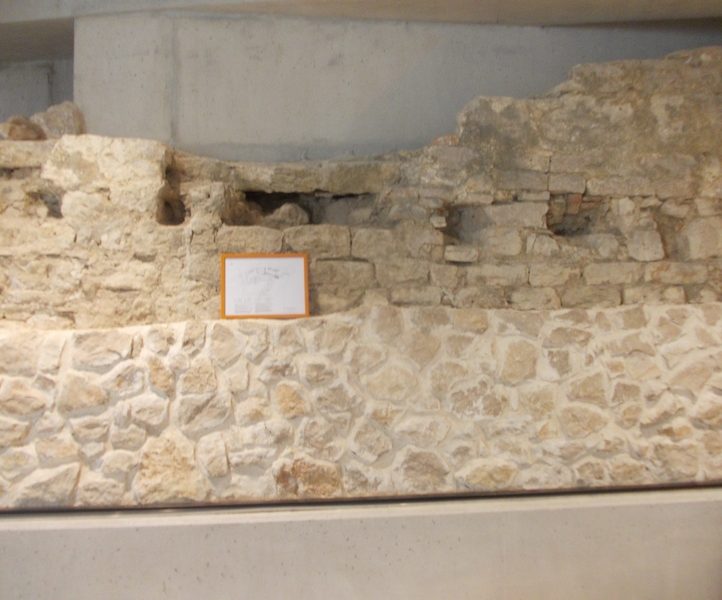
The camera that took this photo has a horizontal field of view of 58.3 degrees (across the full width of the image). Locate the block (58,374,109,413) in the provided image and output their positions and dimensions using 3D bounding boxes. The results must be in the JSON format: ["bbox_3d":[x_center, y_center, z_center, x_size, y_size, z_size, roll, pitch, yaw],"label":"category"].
[{"bbox_3d":[-1.425,0.481,3.370,0.250,0.201,0.157,0,2,-6],"label":"block"}]

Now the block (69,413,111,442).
[{"bbox_3d":[-1.391,0.652,3.364,0.203,0.151,0.130,0,2,-6],"label":"block"}]

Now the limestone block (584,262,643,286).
[{"bbox_3d":[1.301,-0.131,3.453,0.330,0.125,0.180,0,-1,-7],"label":"limestone block"}]

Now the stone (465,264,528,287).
[{"bbox_3d":[0.755,-0.140,3.705,0.352,0.121,0.160,0,2,-6],"label":"stone"}]

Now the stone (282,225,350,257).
[{"bbox_3d":[-0.231,-0.286,3.277,0.324,0.167,0.200,0,-1,-7],"label":"stone"}]

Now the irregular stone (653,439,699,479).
[{"bbox_3d":[1.612,0.815,3.374,0.238,0.199,0.160,-1,-3,-4],"label":"irregular stone"}]

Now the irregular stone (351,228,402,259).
[{"bbox_3d":[0.070,-0.274,3.308,0.261,0.159,0.190,0,-1,-7],"label":"irregular stone"}]

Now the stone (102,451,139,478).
[{"bbox_3d":[-1.106,0.752,3.018,0.167,0.127,0.130,0,-1,-7],"label":"stone"}]

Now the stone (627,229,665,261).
[{"bbox_3d":[1.562,-0.304,3.541,0.200,0.167,0.150,0,-1,-6],"label":"stone"}]

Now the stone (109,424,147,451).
[{"bbox_3d":[-1.125,0.665,3.130,0.177,0.120,0.120,0,-1,-6],"label":"stone"}]

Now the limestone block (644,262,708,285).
[{"bbox_3d":[1.643,-0.138,3.500,0.361,0.116,0.190,0,-1,-7],"label":"limestone block"}]

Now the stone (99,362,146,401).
[{"bbox_3d":[-1.170,0.401,3.223,0.216,0.181,0.160,-1,-3,-4],"label":"stone"}]

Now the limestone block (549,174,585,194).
[{"bbox_3d":[1.165,-0.657,3.736,0.209,0.111,0.160,0,2,-6],"label":"limestone block"}]

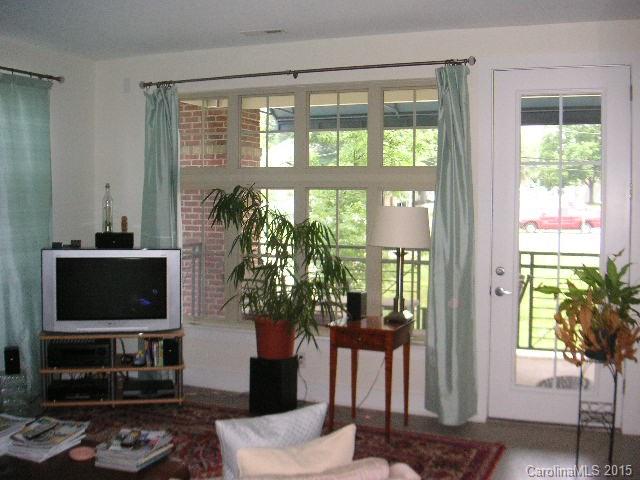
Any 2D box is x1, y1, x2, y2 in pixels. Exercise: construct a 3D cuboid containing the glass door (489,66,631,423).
[{"bbox_3d":[1.617,0.058,4.610,0.905,2.420,0.055,2,4,21],"label":"glass door"}]

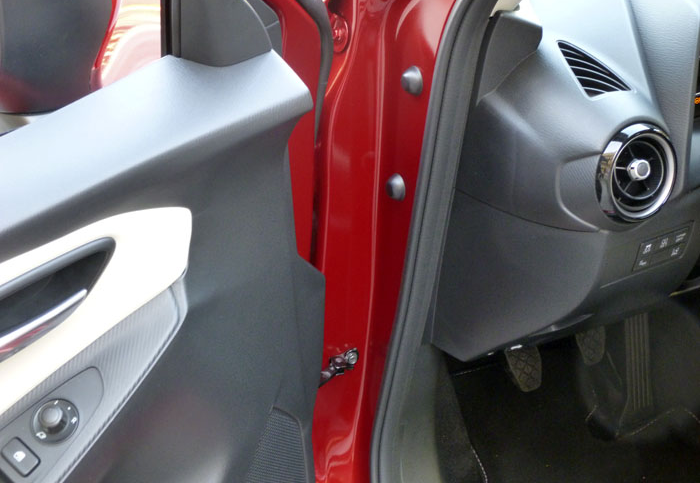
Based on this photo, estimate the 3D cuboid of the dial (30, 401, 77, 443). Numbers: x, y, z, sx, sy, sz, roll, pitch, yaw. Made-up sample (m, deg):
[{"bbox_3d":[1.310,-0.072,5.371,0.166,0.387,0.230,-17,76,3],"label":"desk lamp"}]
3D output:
[{"bbox_3d":[-0.220,0.132,0.826,0.036,0.013,0.036,-3,55,4],"label":"dial"}]

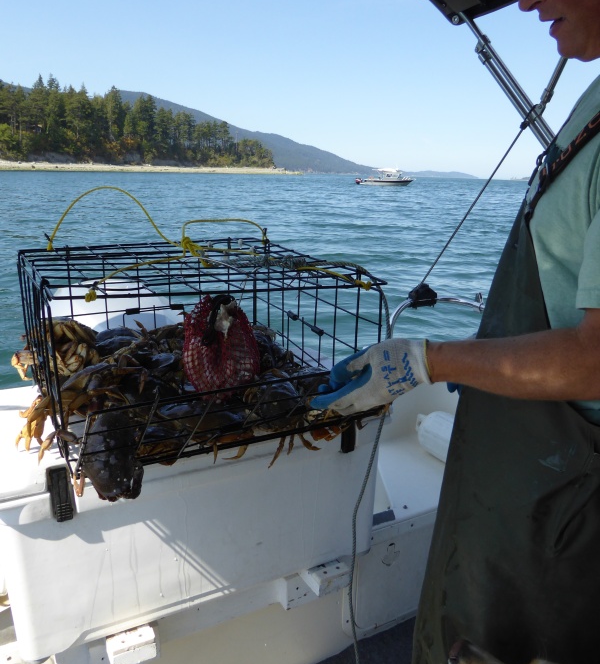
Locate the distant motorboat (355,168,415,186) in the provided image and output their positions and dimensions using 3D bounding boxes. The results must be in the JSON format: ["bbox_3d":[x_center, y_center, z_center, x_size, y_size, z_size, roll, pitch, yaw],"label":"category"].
[{"bbox_3d":[12.311,-22.274,83.194,8.600,2.500,2.600,2,15,3],"label":"distant motorboat"}]

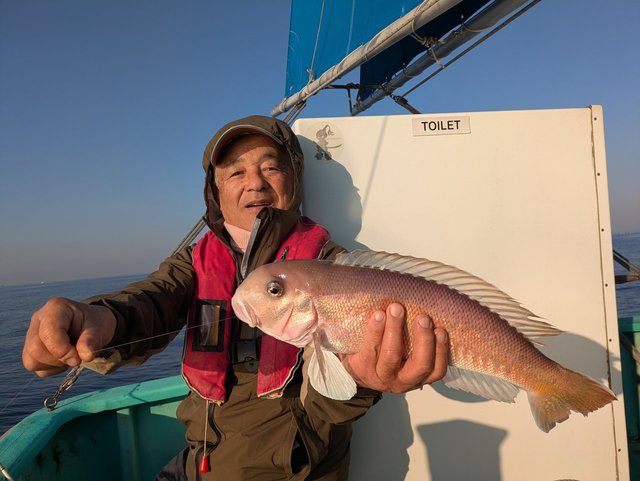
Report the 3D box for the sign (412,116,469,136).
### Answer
[{"bbox_3d":[0.308,-0.288,1.170,0.146,0.045,0.006,-2,-3,-5],"label":"sign"}]

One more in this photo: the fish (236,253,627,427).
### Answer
[{"bbox_3d":[0.118,0.115,0.510,0.436,0.180,0.065,17,0,0],"label":"fish"}]

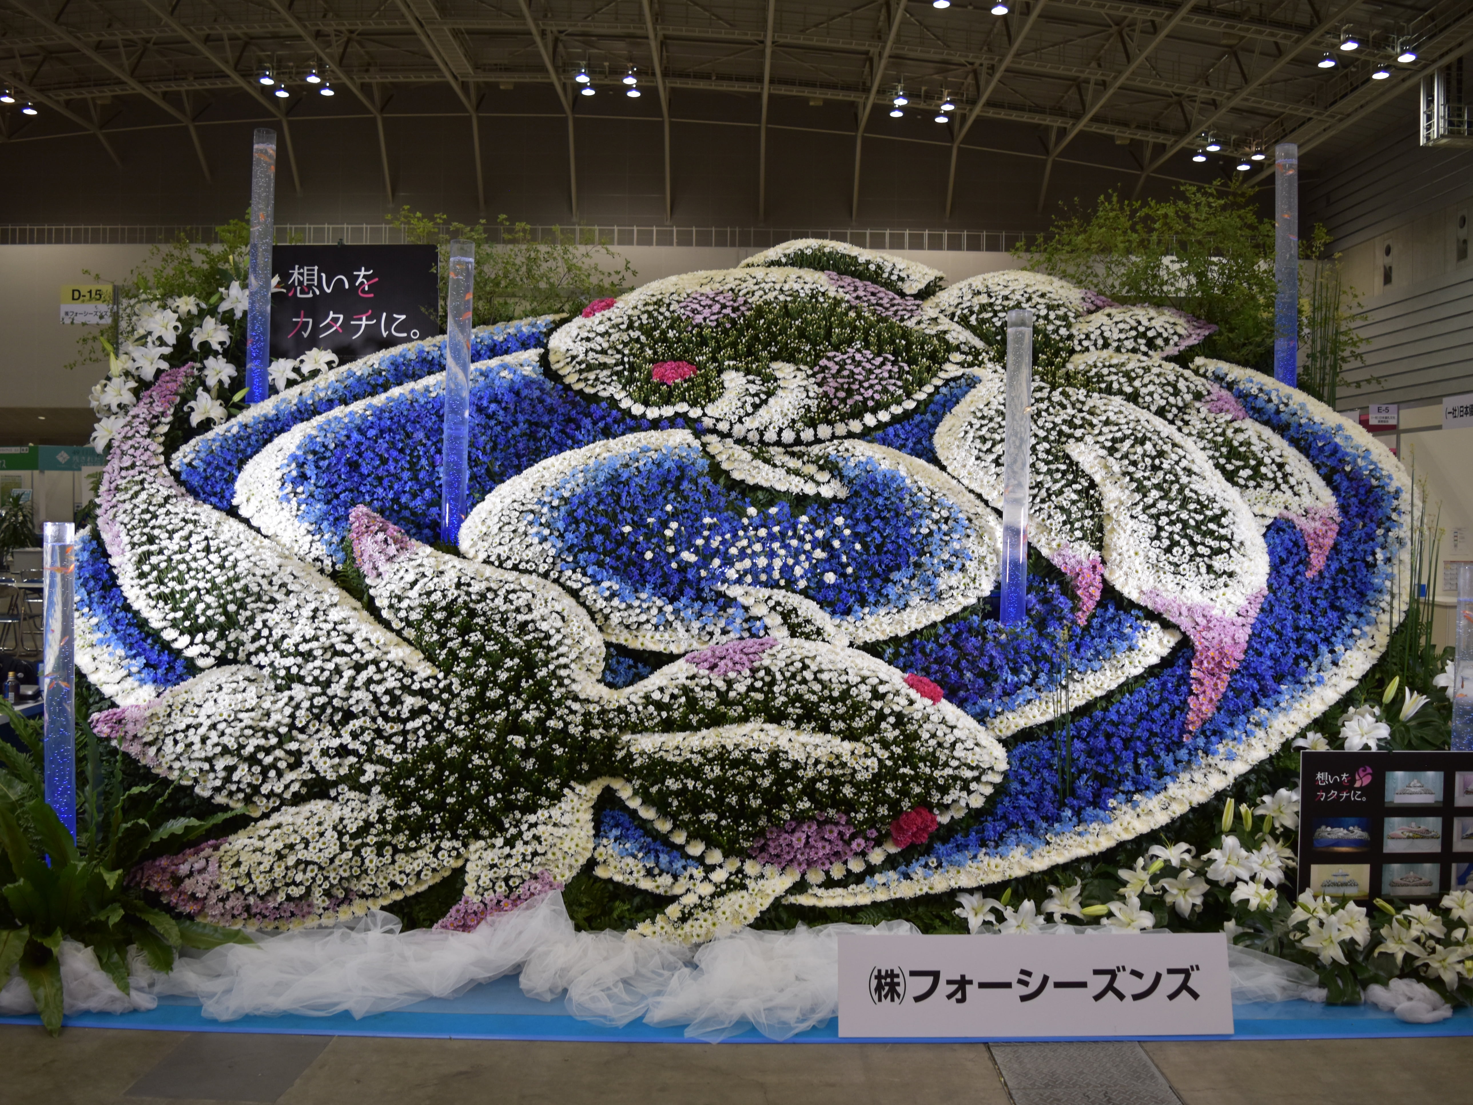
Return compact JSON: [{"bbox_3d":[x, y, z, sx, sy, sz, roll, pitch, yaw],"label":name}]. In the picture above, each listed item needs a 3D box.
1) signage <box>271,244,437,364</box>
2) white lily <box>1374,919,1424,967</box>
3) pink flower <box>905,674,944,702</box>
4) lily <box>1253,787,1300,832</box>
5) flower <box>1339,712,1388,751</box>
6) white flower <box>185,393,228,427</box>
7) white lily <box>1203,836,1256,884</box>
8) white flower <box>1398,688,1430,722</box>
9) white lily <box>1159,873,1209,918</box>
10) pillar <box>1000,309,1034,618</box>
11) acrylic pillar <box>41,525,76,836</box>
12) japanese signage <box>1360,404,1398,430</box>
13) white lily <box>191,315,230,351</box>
[{"bbox_3d":[-1.870,-1.209,5.200,0.835,0.590,0.013,1,2,-1],"label":"signage"},{"bbox_3d":[2.193,1.293,3.520,0.165,0.158,0.100,1,2,14],"label":"white lily"},{"bbox_3d":[0.688,0.498,3.900,0.145,0.110,0.110,0,2,-6],"label":"pink flower"},{"bbox_3d":[1.951,0.931,3.850,0.167,0.158,0.110,0,2,-6],"label":"lily"},{"bbox_3d":[2.272,0.656,3.850,0.175,0.150,0.110,1,1,17],"label":"flower"},{"bbox_3d":[-2.292,-0.620,4.600,0.185,0.160,0.110,0,2,-9],"label":"white flower"},{"bbox_3d":[1.726,1.075,3.720,0.187,0.172,0.100,1,2,11],"label":"white lily"},{"bbox_3d":[2.453,0.552,3.850,0.115,0.128,0.105,-1,2,-37],"label":"white flower"},{"bbox_3d":[1.538,1.180,3.660,0.168,0.155,0.100,1,2,6],"label":"white lily"},{"bbox_3d":[1.125,-0.330,4.270,0.102,1.280,0.102,1,2,0],"label":"pillar"},{"bbox_3d":[-2.339,0.547,3.680,0.110,1.280,0.110,0,2,0],"label":"acrylic pillar"},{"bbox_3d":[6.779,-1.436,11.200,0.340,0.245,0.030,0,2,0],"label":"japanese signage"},{"bbox_3d":[-2.398,-1.000,4.850,0.184,0.168,0.110,1,1,-11],"label":"white lily"}]

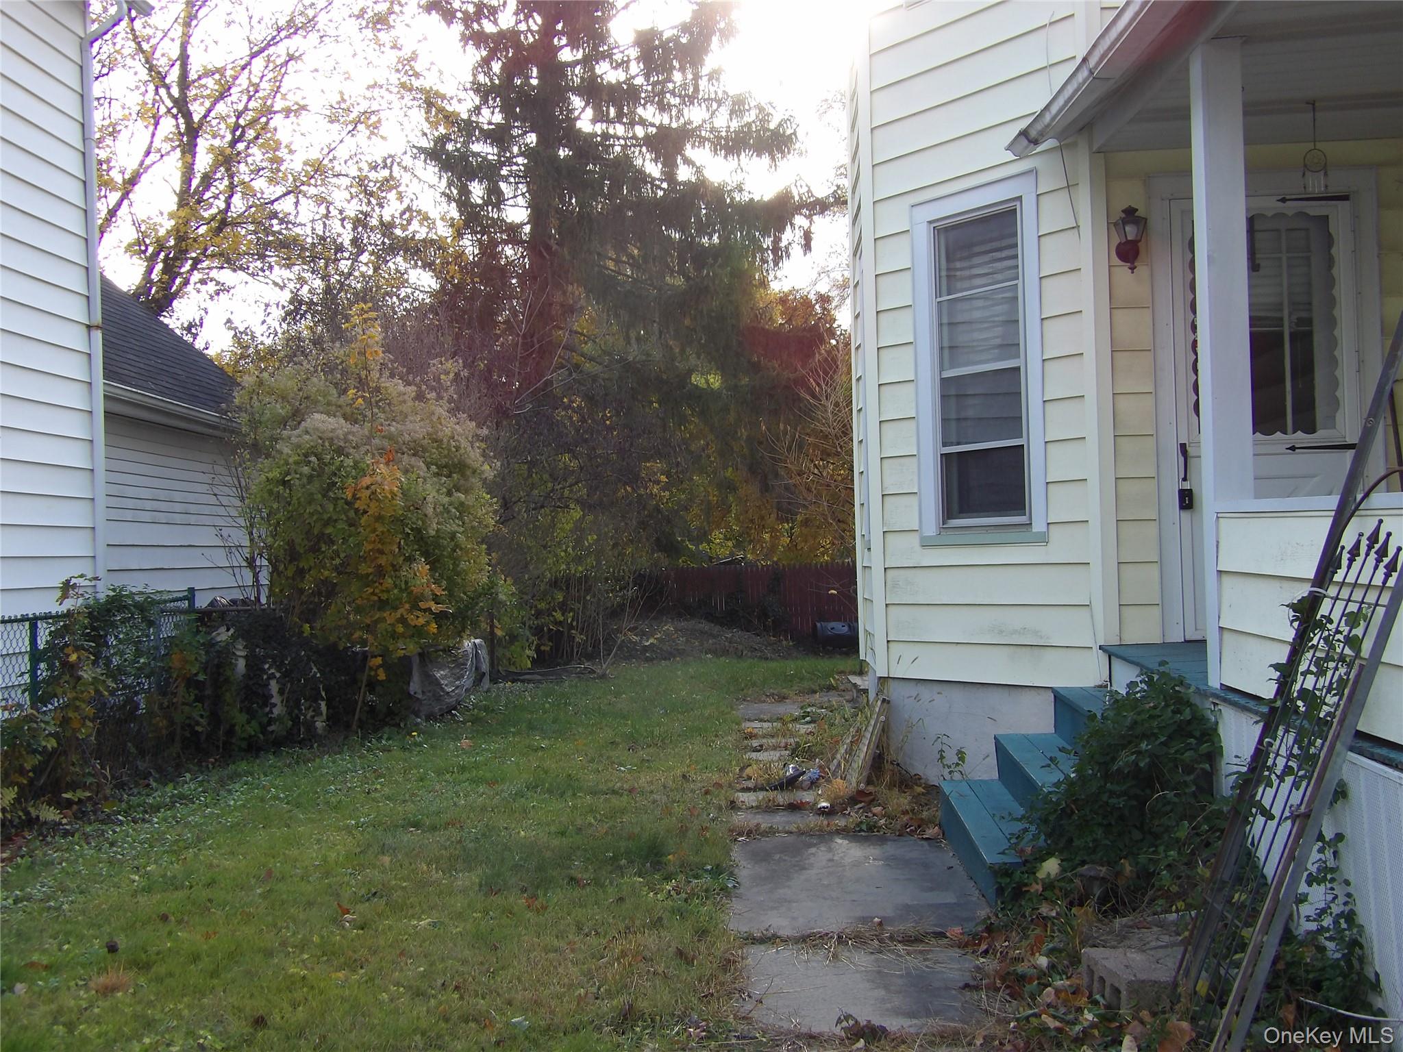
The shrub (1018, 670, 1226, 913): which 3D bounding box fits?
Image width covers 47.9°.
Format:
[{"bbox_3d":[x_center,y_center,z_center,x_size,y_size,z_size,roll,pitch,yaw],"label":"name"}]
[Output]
[{"bbox_3d":[1.506,0.947,5.700,0.710,0.820,0.720,-2,-1,0],"label":"shrub"}]

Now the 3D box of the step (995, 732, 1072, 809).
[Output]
[{"bbox_3d":[1.488,1.103,6.588,0.280,0.210,1.620,-2,1,2],"label":"step"}]

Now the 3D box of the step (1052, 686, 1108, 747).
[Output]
[{"bbox_3d":[1.755,0.881,6.588,0.275,0.210,1.620,-2,1,2],"label":"step"}]

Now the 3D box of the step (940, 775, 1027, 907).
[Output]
[{"bbox_3d":[1.229,1.310,6.588,0.280,0.190,1.620,-2,1,2],"label":"step"}]

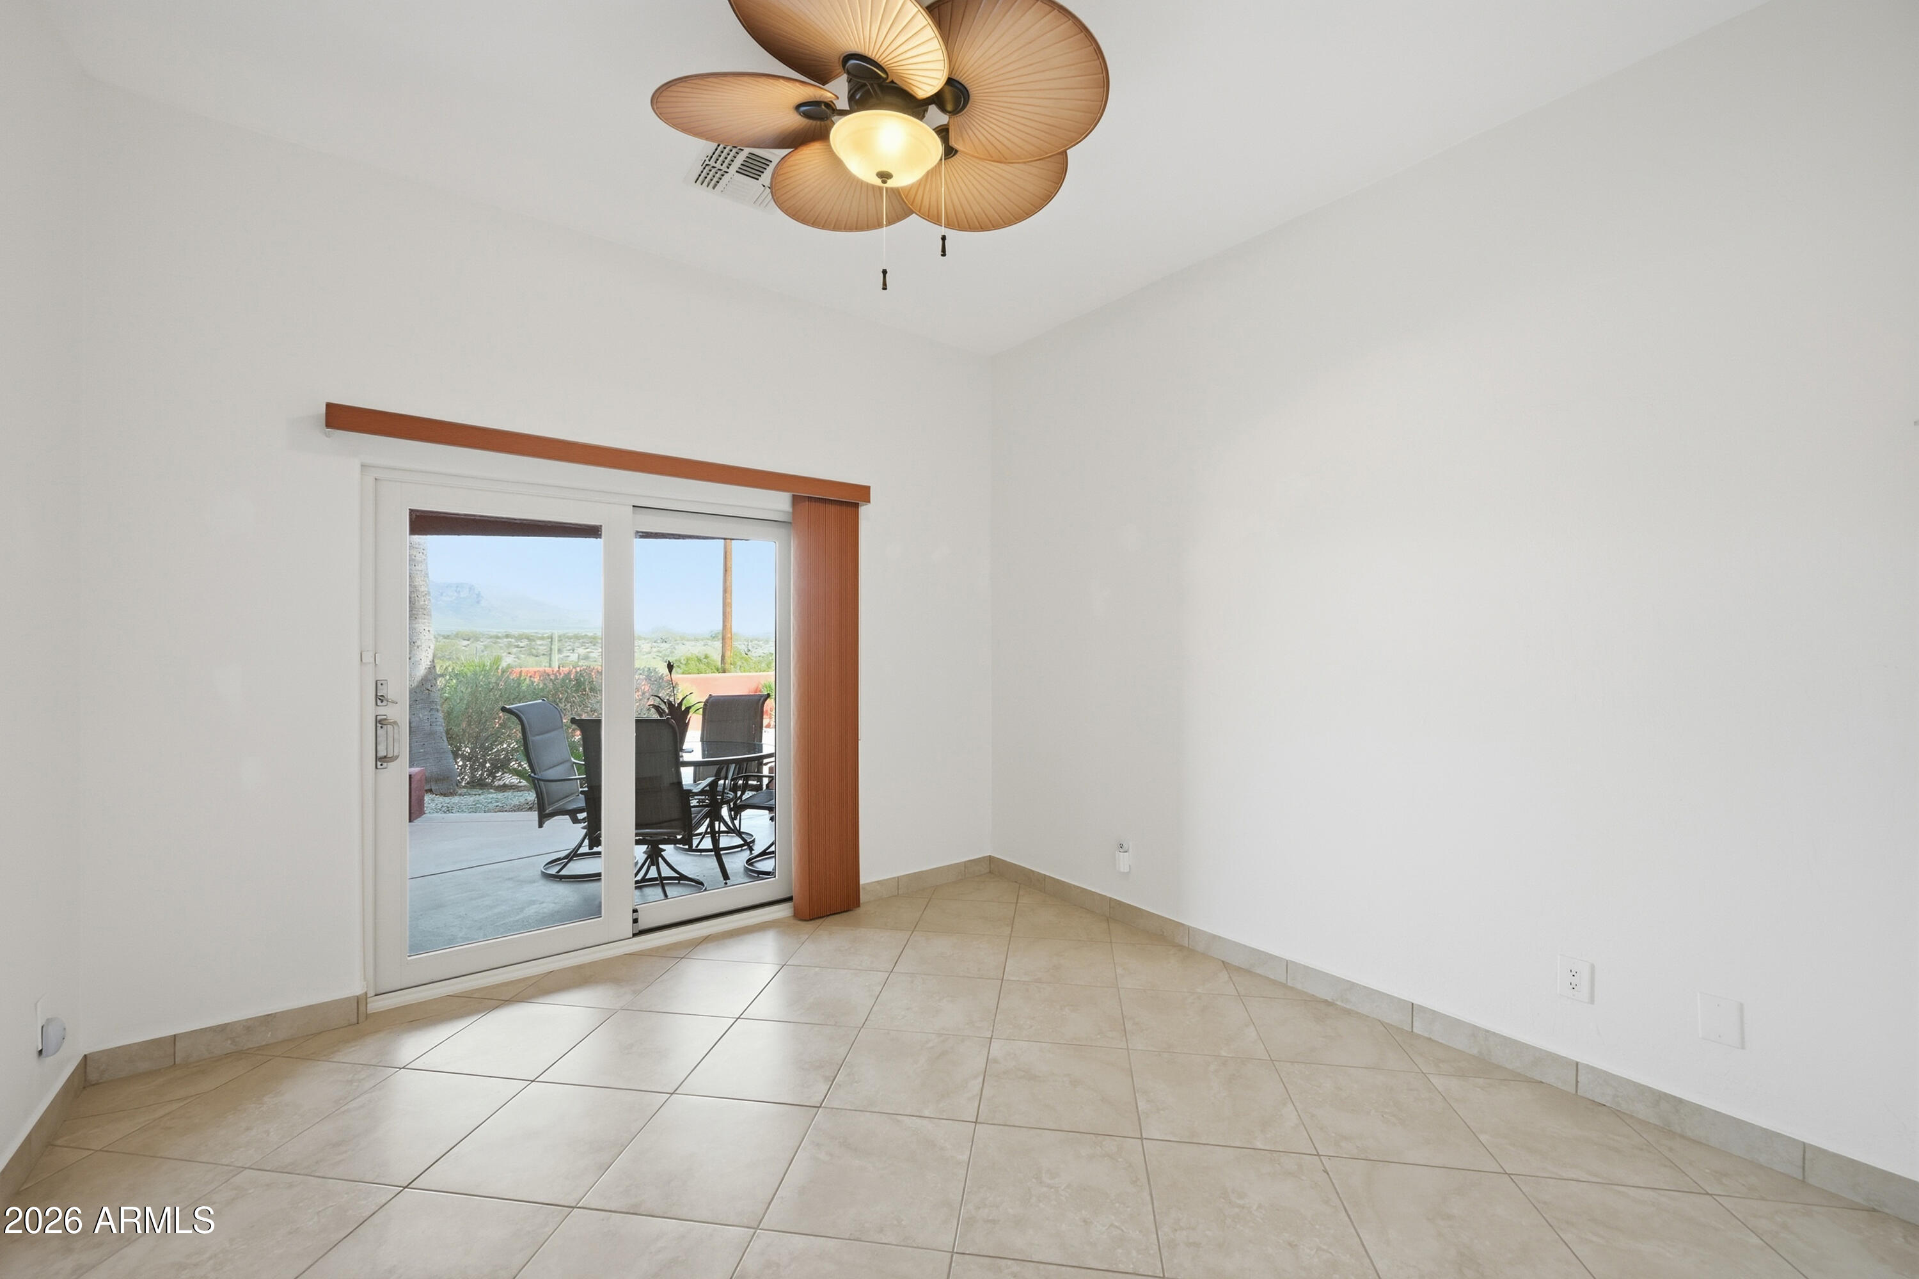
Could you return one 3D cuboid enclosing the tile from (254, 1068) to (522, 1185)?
[{"bbox_3d":[-1.576,1.374,2.115,0.456,0.012,0.456,0,0,8],"label":"tile"}]

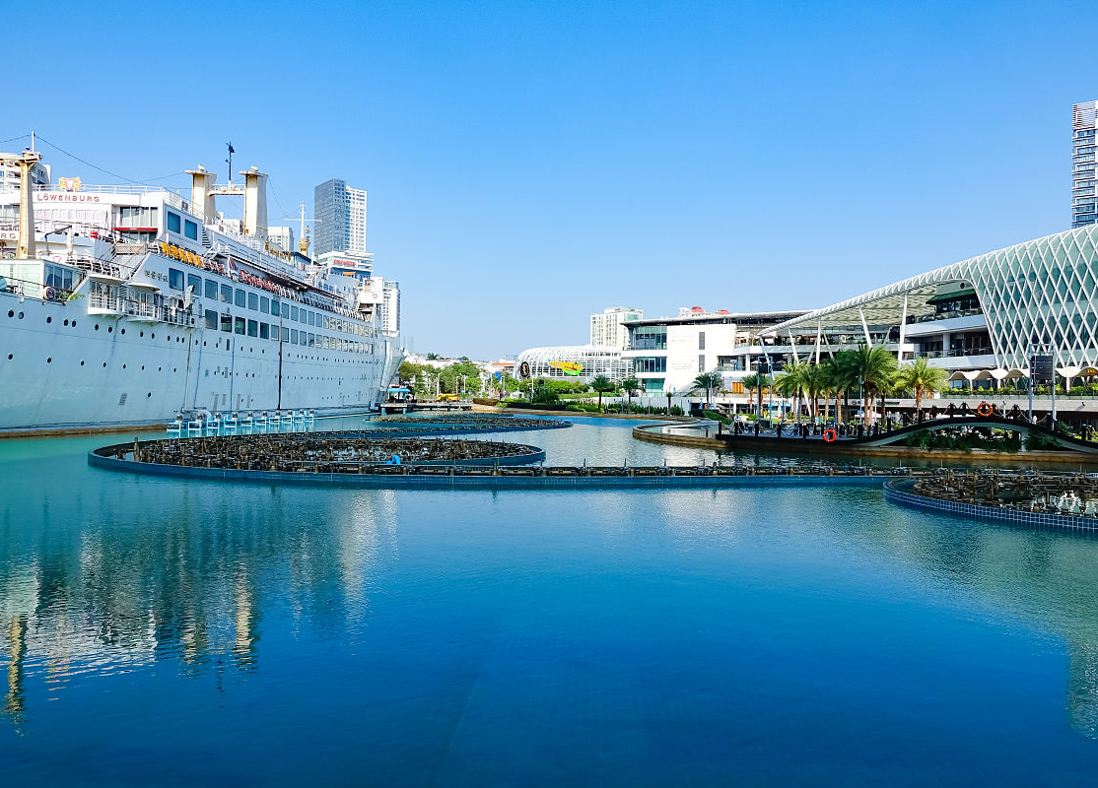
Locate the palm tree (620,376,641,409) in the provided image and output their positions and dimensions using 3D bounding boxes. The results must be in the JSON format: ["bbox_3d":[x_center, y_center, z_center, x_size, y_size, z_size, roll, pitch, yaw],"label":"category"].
[{"bbox_3d":[12.876,0.015,124.989,3.400,5.500,3.400,0,0,0],"label":"palm tree"}]

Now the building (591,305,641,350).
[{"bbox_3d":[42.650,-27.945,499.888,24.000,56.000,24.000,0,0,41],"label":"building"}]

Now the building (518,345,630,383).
[{"bbox_3d":[8.686,-5.055,214.967,42.000,16.500,26.000,0,0,-22],"label":"building"}]

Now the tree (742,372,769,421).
[{"bbox_3d":[26.047,0.412,99.988,3.700,6.200,3.700,0,0,0],"label":"tree"}]

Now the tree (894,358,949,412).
[{"bbox_3d":[28.375,-0.113,59.989,4.200,5.400,4.200,0,0,0],"label":"tree"}]

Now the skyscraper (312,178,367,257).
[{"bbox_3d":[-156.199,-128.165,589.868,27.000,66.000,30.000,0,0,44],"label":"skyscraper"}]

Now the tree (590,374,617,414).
[{"bbox_3d":[8.031,0.072,115.988,3.800,5.800,3.800,0,0,0],"label":"tree"}]

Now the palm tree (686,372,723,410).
[{"bbox_3d":[22.769,-0.329,114.988,5.000,6.100,5.000,0,0,0],"label":"palm tree"}]

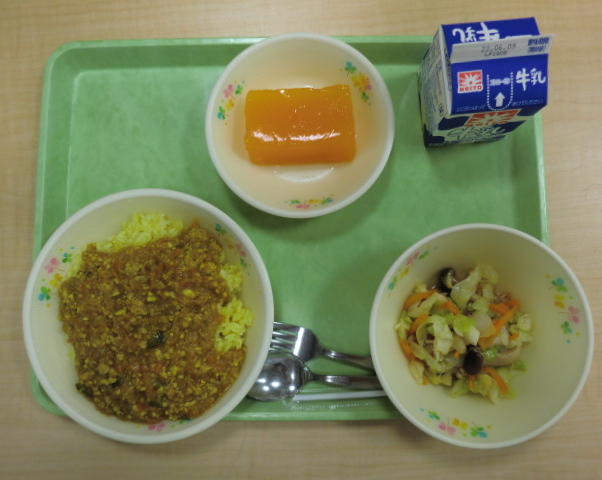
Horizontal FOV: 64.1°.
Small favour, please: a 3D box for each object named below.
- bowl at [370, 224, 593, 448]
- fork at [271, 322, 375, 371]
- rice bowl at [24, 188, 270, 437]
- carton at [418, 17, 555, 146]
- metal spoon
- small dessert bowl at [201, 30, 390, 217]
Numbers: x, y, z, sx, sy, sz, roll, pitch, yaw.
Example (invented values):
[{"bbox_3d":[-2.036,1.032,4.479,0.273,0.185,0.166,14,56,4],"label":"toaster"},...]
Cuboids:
[{"bbox_3d":[0.107,0.058,0.312,0.131,0.058,0.131,0,85,1],"label":"bowl"},{"bbox_3d":[0.035,0.080,0.332,0.175,0.018,0.025,11,85,2],"label":"fork"},{"bbox_3d":[-0.092,0.047,0.318,0.152,0.057,0.152,0,85,1],"label":"rice bowl"},{"bbox_3d":[0.117,-0.104,0.313,0.057,0.087,0.057,-6,84,1],"label":"carton"},{"bbox_3d":[0.037,0.096,0.329,0.172,0.020,0.036,2,85,1],"label":"metal spoon"},{"bbox_3d":[0.000,-0.074,0.336,0.125,0.041,0.125,0,85,1],"label":"small dessert bowl"}]

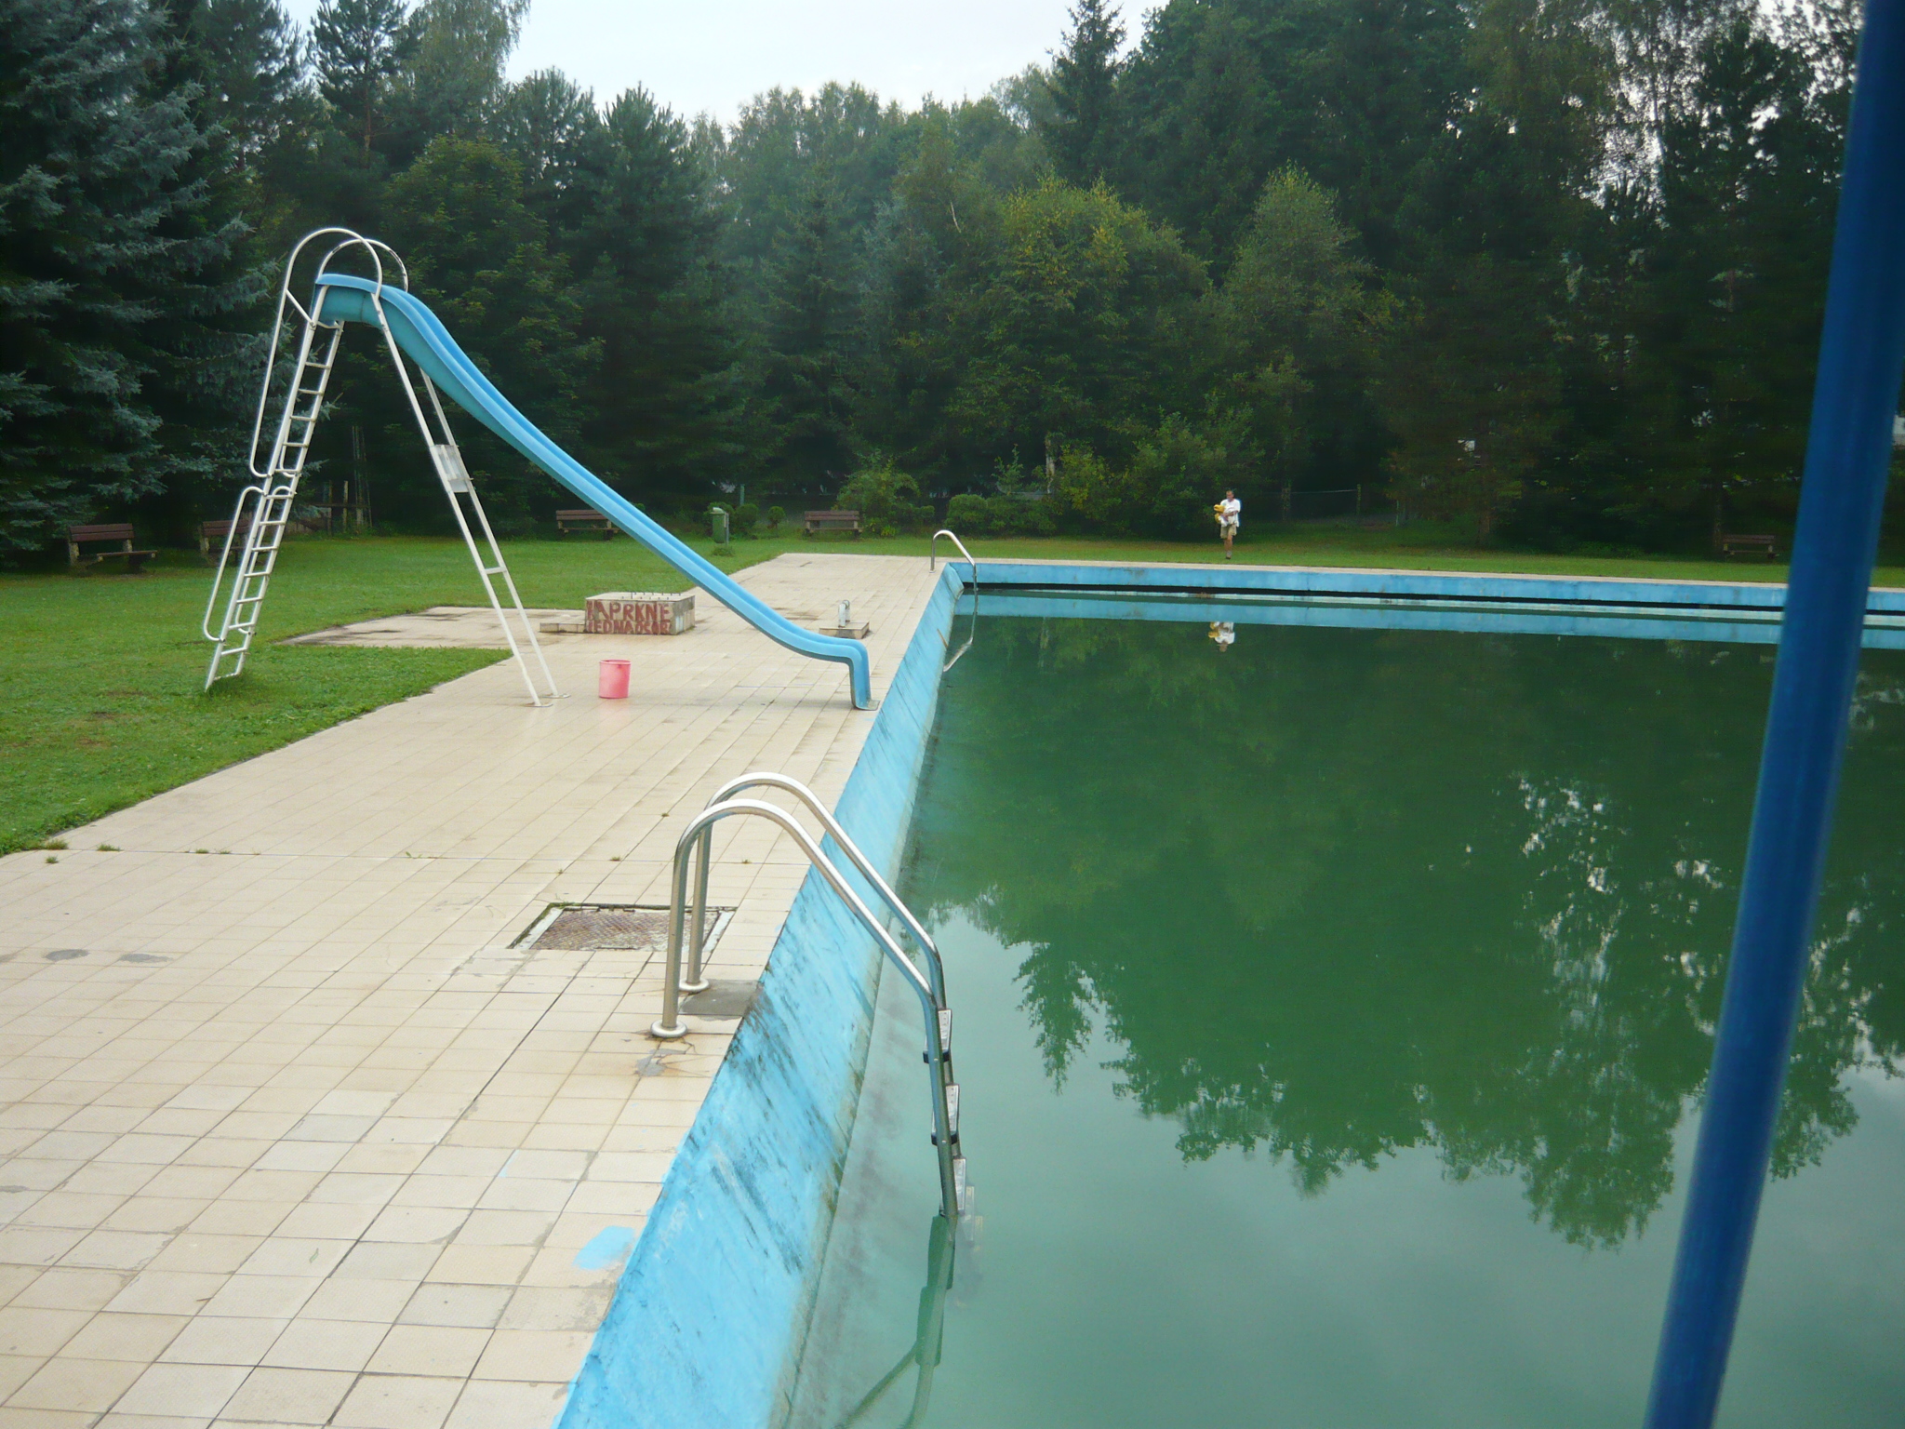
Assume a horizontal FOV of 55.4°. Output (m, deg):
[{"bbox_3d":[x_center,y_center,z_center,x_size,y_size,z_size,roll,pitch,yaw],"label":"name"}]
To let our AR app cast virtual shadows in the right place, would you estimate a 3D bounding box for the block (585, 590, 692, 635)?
[{"bbox_3d":[-3.407,-1.101,19.827,0.960,0.345,1.060,2,8,1],"label":"block"}]

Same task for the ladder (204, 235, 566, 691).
[{"bbox_3d":[-4.548,-1.974,14.447,2.764,3.627,0.520,3,8,5],"label":"ladder"}]

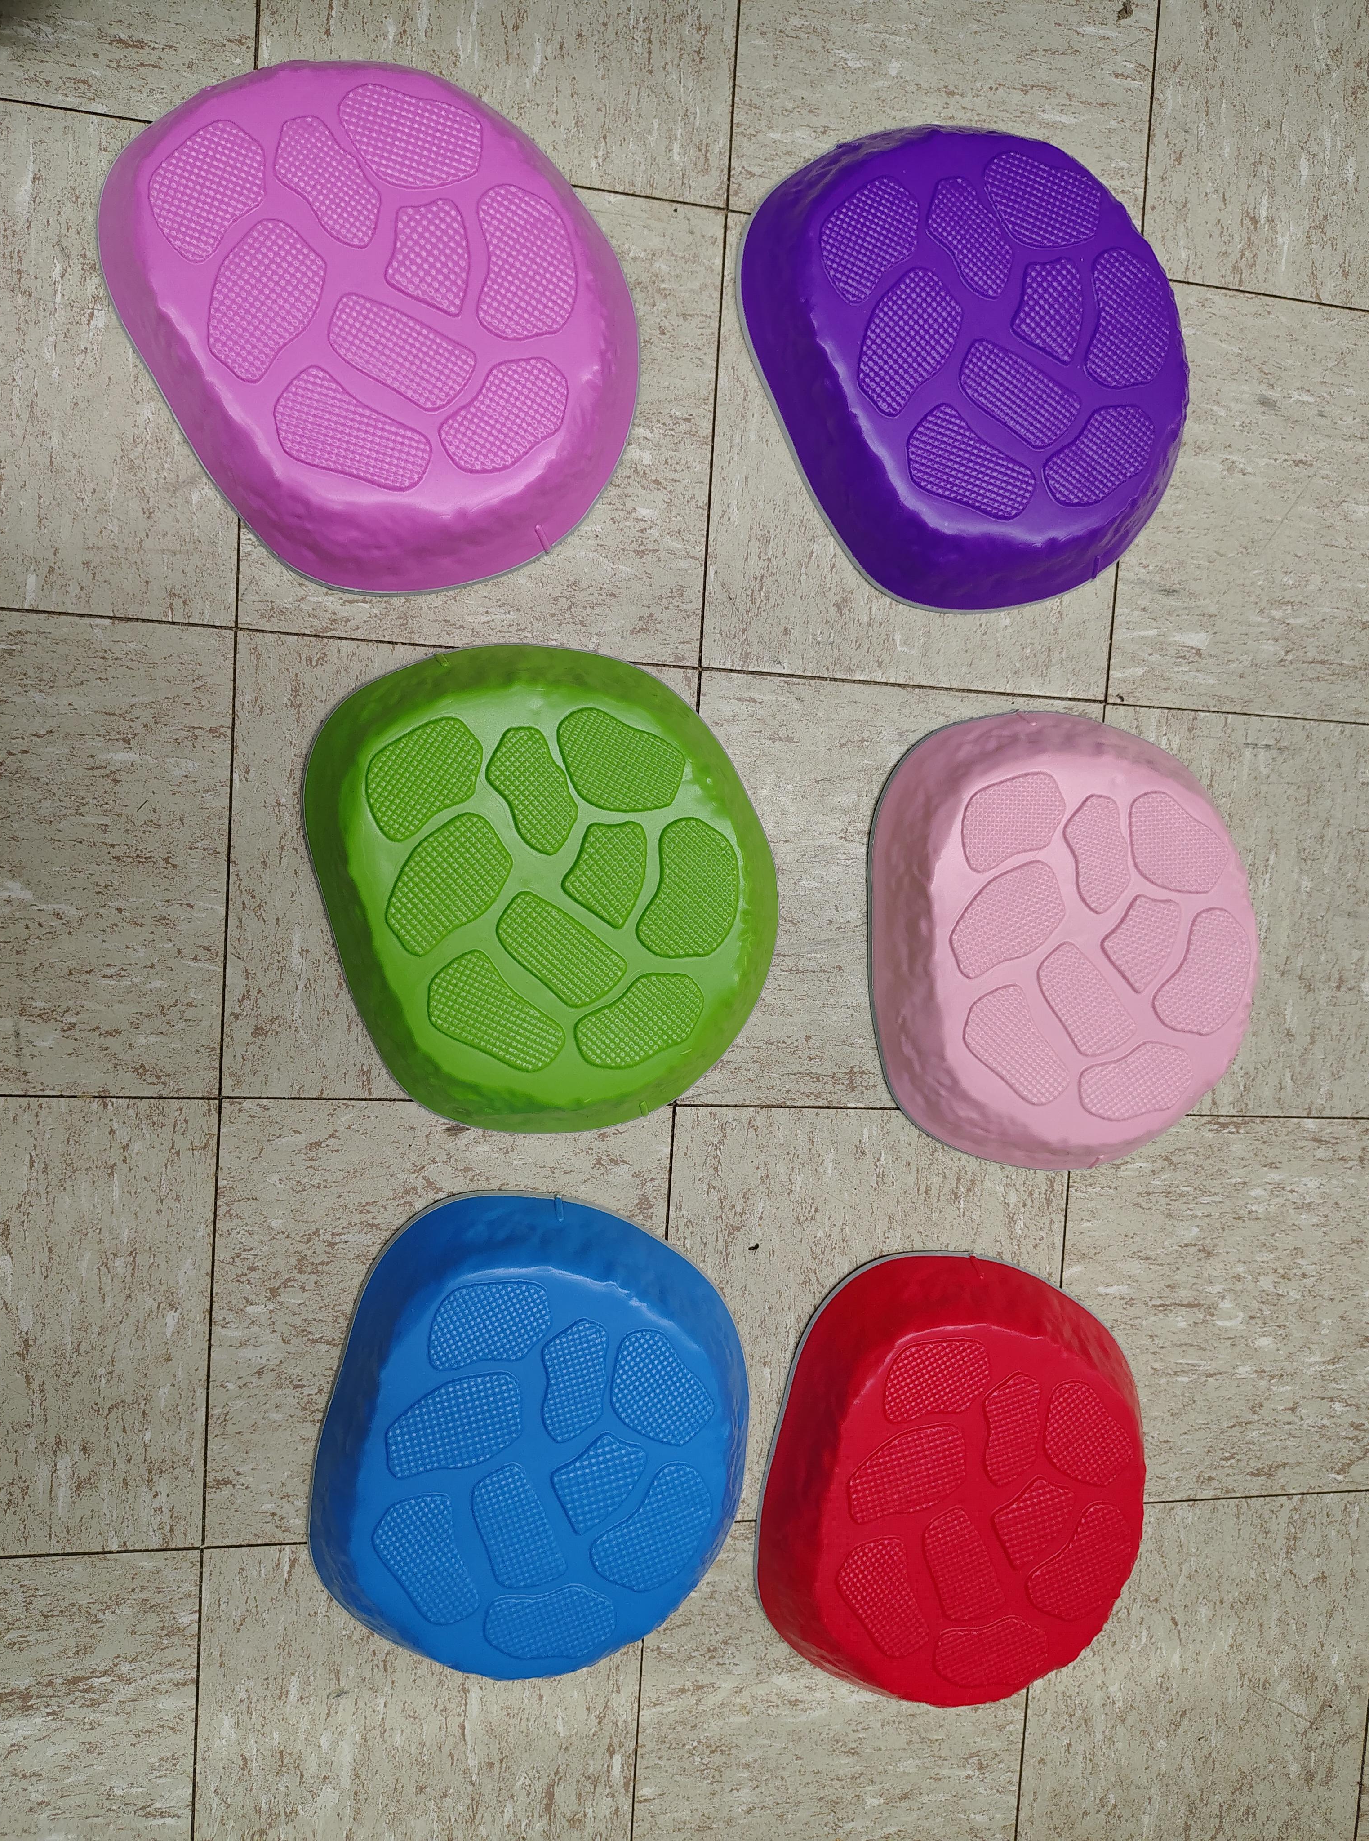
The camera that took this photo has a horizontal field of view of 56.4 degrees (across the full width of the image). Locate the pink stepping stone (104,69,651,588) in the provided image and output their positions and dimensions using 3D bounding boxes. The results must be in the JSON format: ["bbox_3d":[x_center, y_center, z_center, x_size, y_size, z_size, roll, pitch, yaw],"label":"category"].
[{"bbox_3d":[-0.181,-0.382,0.795,0.304,0.056,0.342,-29,99,-8],"label":"pink stepping stone"}]

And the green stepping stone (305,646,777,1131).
[{"bbox_3d":[-0.081,-0.020,0.842,0.304,0.056,0.342,-15,97,-10],"label":"green stepping stone"}]

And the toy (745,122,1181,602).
[{"bbox_3d":[0.214,-0.389,0.872,0.304,0.056,0.342,-26,99,-8],"label":"toy"}]

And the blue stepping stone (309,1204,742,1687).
[{"bbox_3d":[-0.093,0.368,0.869,0.304,0.056,0.342,16,91,-12],"label":"blue stepping stone"}]

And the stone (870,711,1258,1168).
[{"bbox_3d":[0.285,0.019,0.917,0.304,0.056,0.342,-2,95,-11],"label":"stone"}]

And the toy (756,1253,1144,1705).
[{"bbox_3d":[0.213,0.424,0.933,0.304,0.056,0.342,14,91,-12],"label":"toy"}]

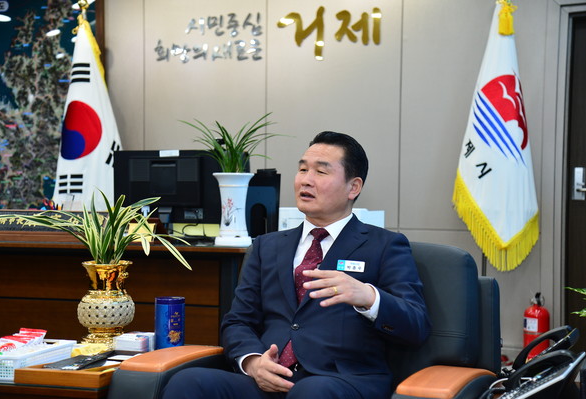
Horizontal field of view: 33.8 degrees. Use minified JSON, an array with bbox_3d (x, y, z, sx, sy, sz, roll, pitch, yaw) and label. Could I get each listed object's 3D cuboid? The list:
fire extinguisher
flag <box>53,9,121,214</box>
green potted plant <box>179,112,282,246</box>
[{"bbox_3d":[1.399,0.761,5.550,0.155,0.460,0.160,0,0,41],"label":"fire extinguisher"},{"bbox_3d":[-1.404,-0.485,6.600,0.530,1.550,0.280,1,0,7],"label":"flag"},{"bbox_3d":[-0.281,-0.090,4.350,0.460,0.600,0.430,1,0,0],"label":"green potted plant"}]

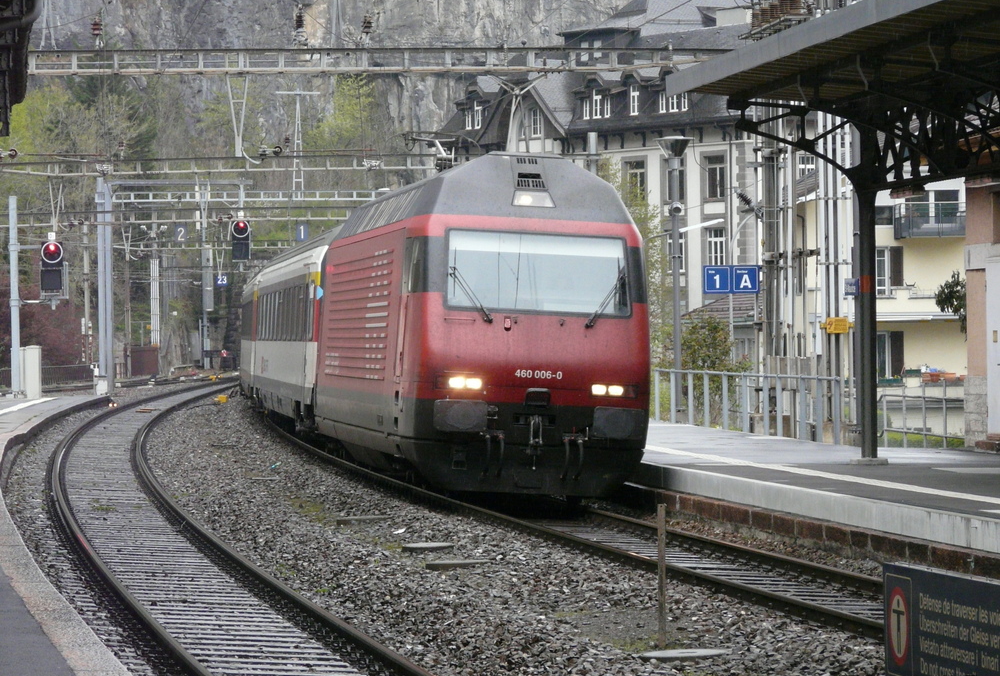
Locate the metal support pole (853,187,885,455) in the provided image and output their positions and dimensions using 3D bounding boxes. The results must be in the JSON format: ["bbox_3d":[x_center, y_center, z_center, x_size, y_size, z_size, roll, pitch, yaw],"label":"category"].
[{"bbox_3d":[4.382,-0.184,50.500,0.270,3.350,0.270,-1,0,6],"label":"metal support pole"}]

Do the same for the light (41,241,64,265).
[{"bbox_3d":[-14.964,-2.826,142.000,0.720,0.740,0.300,-1,0,-5],"label":"light"}]

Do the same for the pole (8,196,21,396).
[{"bbox_3d":[-16.224,-1.421,142.000,0.300,6.650,0.300,-1,0,0],"label":"pole"}]

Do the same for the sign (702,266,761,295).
[{"bbox_3d":[4.061,-1.021,74.500,0.990,0.500,0.080,-1,0,2],"label":"sign"}]

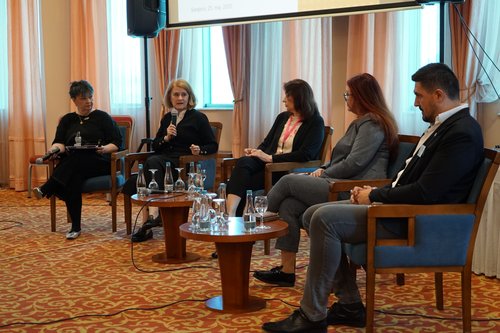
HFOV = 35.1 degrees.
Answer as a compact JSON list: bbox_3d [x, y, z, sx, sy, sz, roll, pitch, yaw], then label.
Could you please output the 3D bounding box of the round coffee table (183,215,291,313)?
[{"bbox_3d":[-0.083,0.550,4.396,0.602,0.448,0.602,-1,6,0],"label":"round coffee table"}]

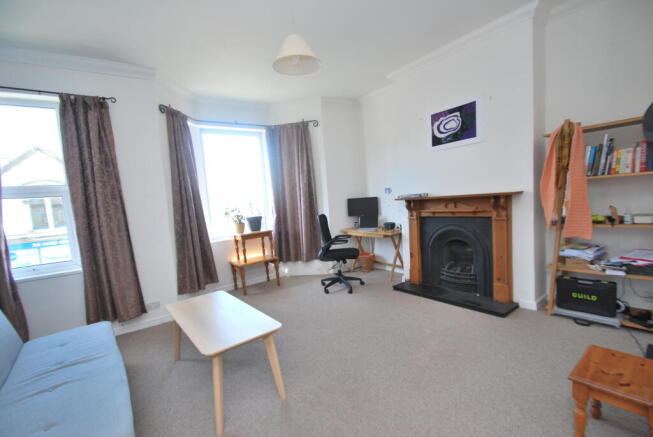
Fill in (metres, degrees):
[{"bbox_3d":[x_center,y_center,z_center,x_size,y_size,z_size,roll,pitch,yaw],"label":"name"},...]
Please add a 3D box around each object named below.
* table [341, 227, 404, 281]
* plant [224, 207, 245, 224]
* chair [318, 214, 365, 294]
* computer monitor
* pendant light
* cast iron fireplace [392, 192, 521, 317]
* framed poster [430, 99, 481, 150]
[{"bbox_3d":[0.833,0.571,4.588,0.503,0.738,1.108,-8,6,-37],"label":"table"},{"bbox_3d":[-1.405,-0.043,4.160,0.290,0.300,0.260,-8,6,-37],"label":"plant"},{"bbox_3d":[0.225,0.488,4.083,0.640,1.076,0.620,-4,4,0],"label":"chair"},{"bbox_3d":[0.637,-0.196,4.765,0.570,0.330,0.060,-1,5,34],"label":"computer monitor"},{"bbox_3d":[-0.225,-1.253,2.025,0.360,0.225,0.360,-4,4,0],"label":"pendant light"},{"bbox_3d":[1.501,0.355,3.361,0.422,1.258,1.455,-8,6,-37],"label":"cast iron fireplace"},{"bbox_3d":[1.560,-1.139,3.357,0.030,0.480,0.650,-8,6,-37],"label":"framed poster"}]

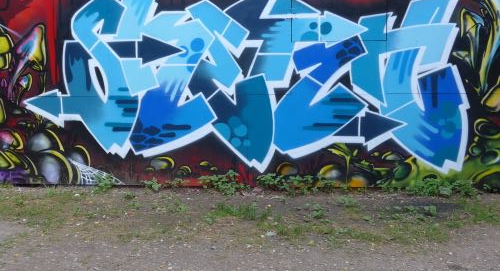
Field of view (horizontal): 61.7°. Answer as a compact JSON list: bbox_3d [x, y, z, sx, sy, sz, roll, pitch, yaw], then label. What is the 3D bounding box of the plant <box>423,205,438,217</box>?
[{"bbox_3d":[2.326,0.966,5.401,0.162,0.125,0.143,0,4,5],"label":"plant"}]

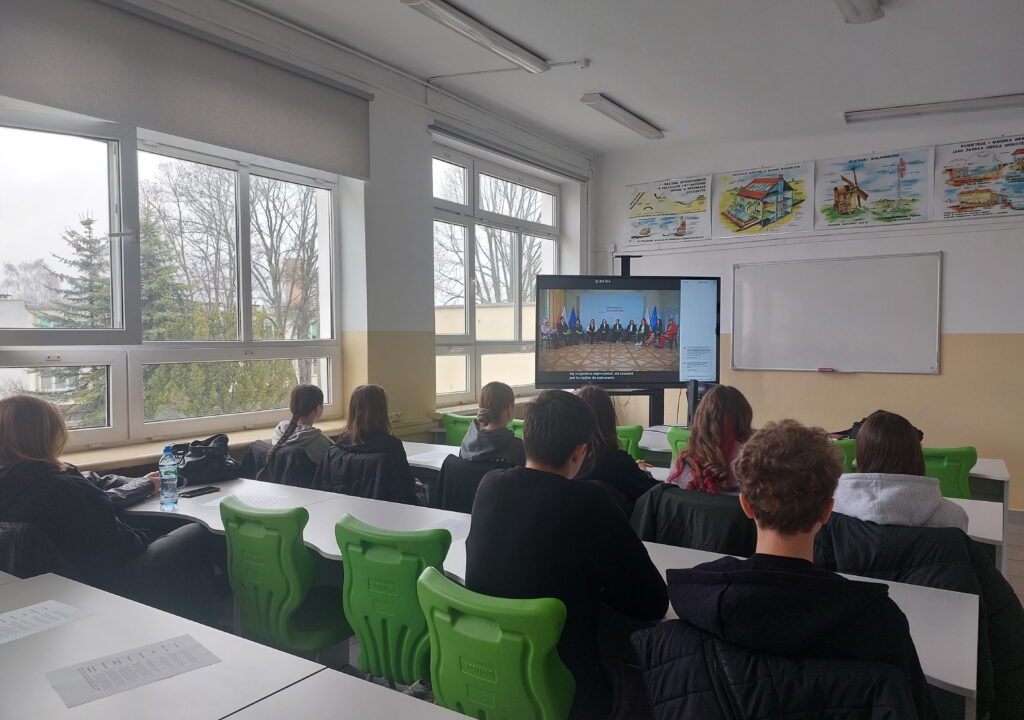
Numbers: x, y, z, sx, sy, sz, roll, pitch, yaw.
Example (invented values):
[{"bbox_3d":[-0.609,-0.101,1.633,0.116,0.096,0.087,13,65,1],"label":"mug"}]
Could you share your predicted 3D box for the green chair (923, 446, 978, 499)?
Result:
[{"bbox_3d":[2.269,0.886,3.908,0.450,0.870,0.510,1,2,27],"label":"green chair"}]

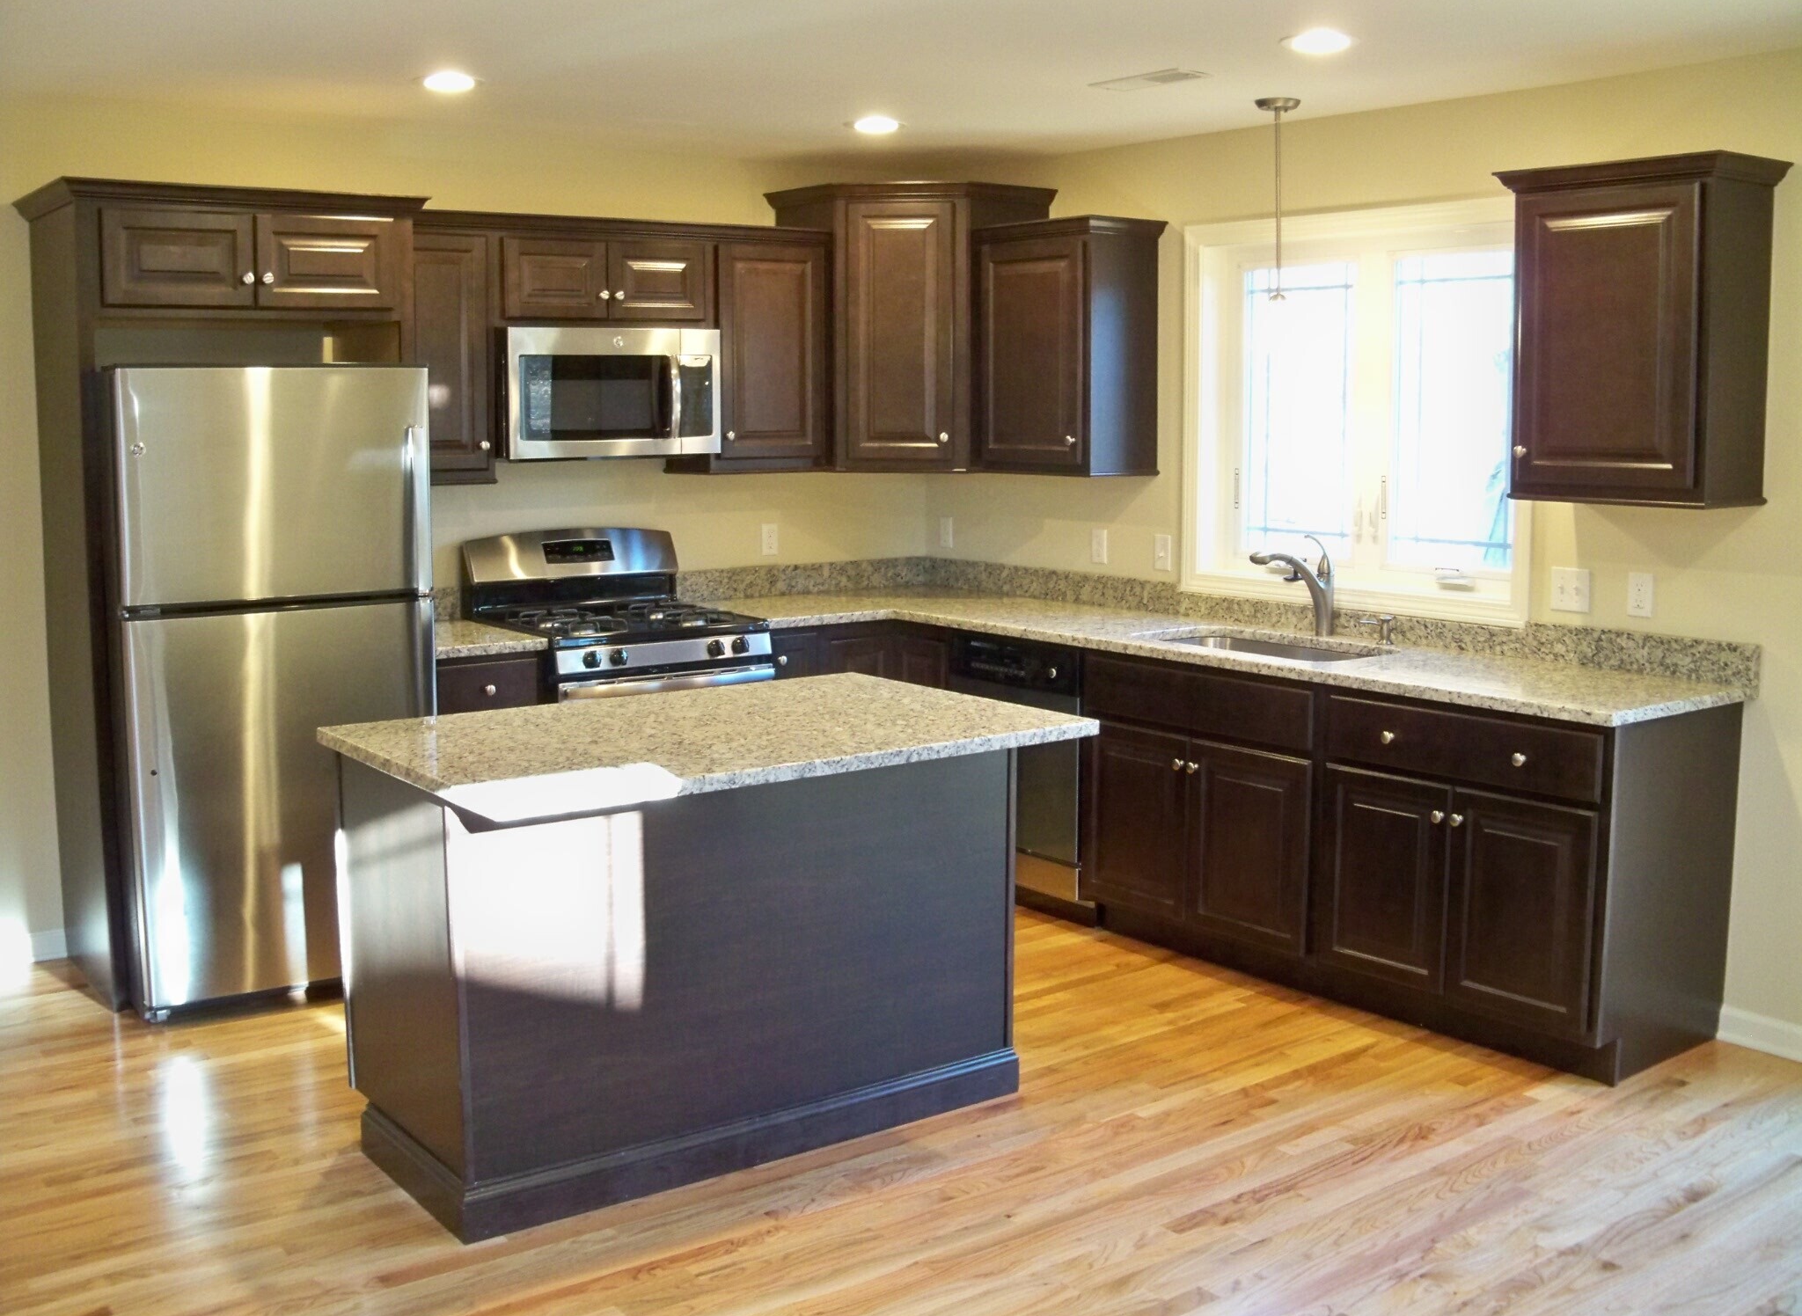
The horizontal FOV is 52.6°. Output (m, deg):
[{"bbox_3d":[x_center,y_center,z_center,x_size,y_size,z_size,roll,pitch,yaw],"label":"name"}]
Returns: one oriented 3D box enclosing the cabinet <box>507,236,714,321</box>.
[{"bbox_3d":[-1.019,-1.203,5.879,0.760,0.300,0.330,-7,10,-37],"label":"cabinet"}]

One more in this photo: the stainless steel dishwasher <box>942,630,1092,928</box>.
[{"bbox_3d":[0.597,0.341,6.005,0.630,0.865,0.605,-7,10,-37],"label":"stainless steel dishwasher"}]

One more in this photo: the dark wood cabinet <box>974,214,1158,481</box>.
[{"bbox_3d":[0.538,-1.014,6.038,0.355,0.812,0.651,-6,10,-37],"label":"dark wood cabinet"}]

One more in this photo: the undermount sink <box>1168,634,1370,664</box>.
[{"bbox_3d":[1.062,0.077,5.337,0.430,0.200,0.770,-7,10,-37],"label":"undermount sink"}]

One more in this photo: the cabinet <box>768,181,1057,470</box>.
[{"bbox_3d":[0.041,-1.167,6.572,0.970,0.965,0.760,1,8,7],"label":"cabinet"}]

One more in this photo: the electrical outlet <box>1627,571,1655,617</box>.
[{"bbox_3d":[1.913,-0.162,4.712,0.013,0.114,0.071,-7,10,-37],"label":"electrical outlet"}]

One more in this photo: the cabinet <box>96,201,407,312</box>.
[{"bbox_3d":[-1.852,-1.077,5.023,0.854,0.305,0.589,-6,10,-37],"label":"cabinet"}]

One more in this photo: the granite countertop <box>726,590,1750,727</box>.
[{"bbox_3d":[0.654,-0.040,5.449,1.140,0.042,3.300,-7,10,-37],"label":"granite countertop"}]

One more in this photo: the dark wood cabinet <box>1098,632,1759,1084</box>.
[{"bbox_3d":[1.308,0.466,5.003,0.630,0.882,1.770,-6,10,-37],"label":"dark wood cabinet"}]

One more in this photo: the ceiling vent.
[{"bbox_3d":[0.651,-1.496,4.742,0.144,0.016,0.340,-6,10,-37],"label":"ceiling vent"}]

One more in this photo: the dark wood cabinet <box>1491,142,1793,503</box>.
[{"bbox_3d":[1.790,-0.776,4.402,0.350,0.807,0.595,-6,10,-37],"label":"dark wood cabinet"}]

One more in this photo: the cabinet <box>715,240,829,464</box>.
[{"bbox_3d":[-0.517,-1.030,6.227,0.488,0.750,0.322,-6,10,-37],"label":"cabinet"}]

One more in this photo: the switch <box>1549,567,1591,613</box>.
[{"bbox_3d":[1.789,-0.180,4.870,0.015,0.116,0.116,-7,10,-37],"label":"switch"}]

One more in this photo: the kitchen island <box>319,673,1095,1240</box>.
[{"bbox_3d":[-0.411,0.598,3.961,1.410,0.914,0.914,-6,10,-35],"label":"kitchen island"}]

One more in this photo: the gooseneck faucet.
[{"bbox_3d":[1.136,-0.201,5.325,0.280,0.299,0.070,-4,9,-25],"label":"gooseneck faucet"}]

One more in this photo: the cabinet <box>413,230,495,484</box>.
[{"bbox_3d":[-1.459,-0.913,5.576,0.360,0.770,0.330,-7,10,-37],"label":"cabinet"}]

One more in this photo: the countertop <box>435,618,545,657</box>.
[{"bbox_3d":[-1.362,-0.056,5.506,0.359,0.032,0.647,-6,10,-37],"label":"countertop"}]

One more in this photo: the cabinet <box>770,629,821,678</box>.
[{"bbox_3d":[-0.525,0.301,6.286,0.225,0.875,0.615,-7,10,-37],"label":"cabinet"}]

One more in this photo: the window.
[{"bbox_3d":[1.351,-0.730,5.430,0.110,1.170,1.290,-7,10,-37],"label":"window"}]

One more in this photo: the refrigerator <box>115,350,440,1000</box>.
[{"bbox_3d":[-1.814,0.052,5.076,0.835,1.700,0.759,-6,10,-37],"label":"refrigerator"}]

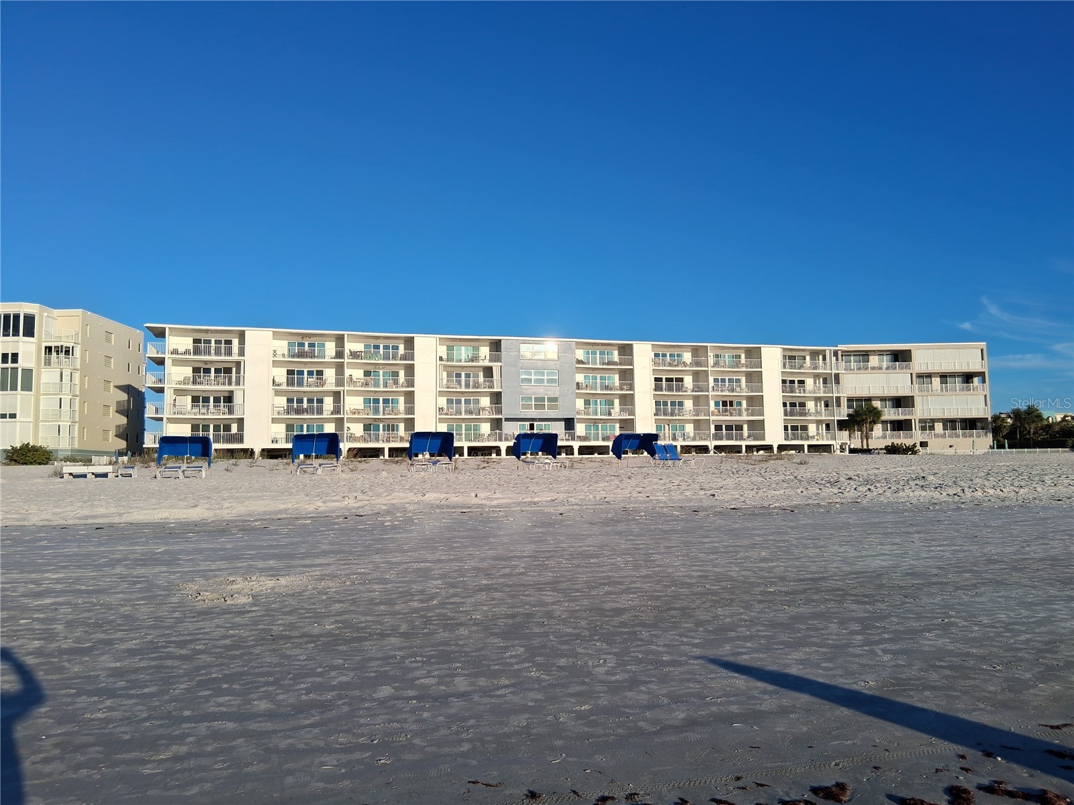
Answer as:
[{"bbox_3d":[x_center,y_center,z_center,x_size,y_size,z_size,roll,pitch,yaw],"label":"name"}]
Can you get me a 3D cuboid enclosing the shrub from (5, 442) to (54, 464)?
[{"bbox_3d":[-42.116,4.262,67.000,3.600,1.750,3.200,1,-5,-20],"label":"shrub"}]

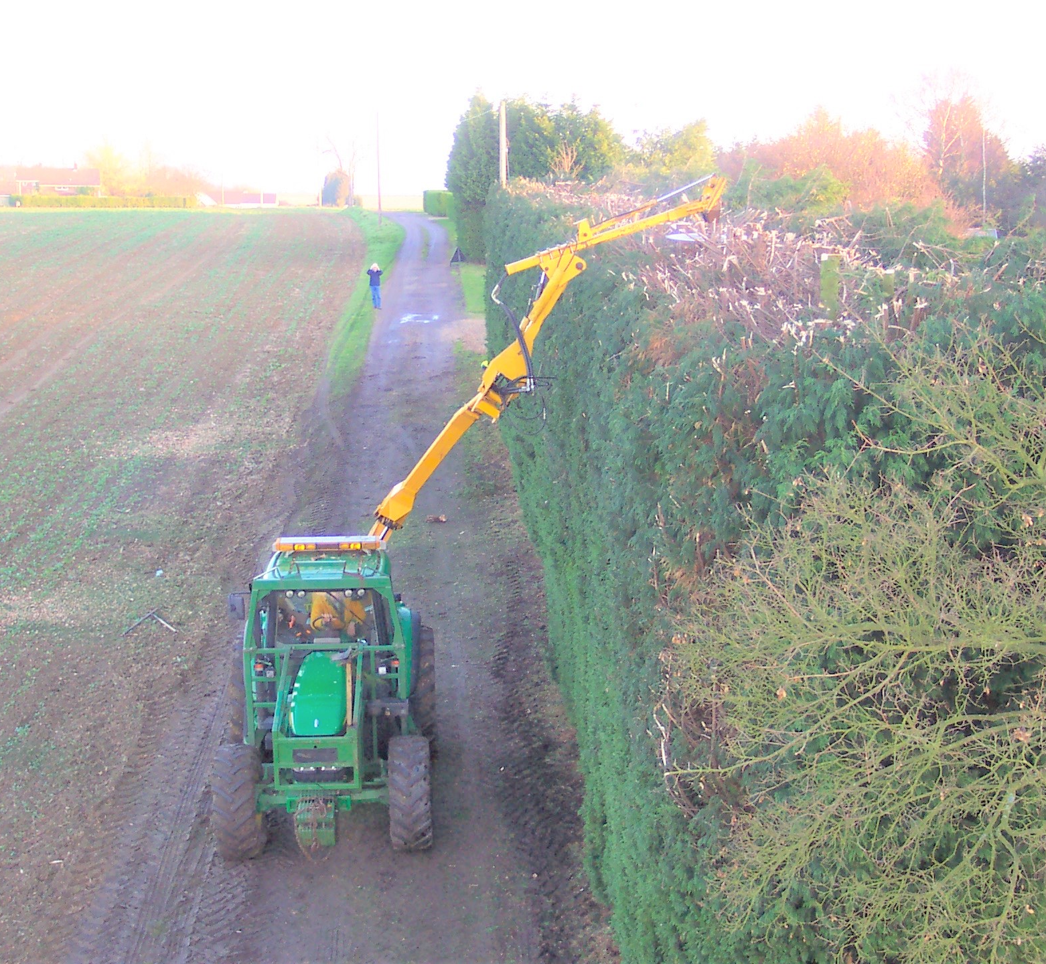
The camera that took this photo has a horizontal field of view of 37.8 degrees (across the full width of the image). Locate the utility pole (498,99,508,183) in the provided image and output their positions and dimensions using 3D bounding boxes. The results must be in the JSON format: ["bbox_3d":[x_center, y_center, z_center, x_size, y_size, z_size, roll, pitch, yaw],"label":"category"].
[{"bbox_3d":[-0.693,-10.138,56.754,0.220,7.900,0.220,0,11,0],"label":"utility pole"}]

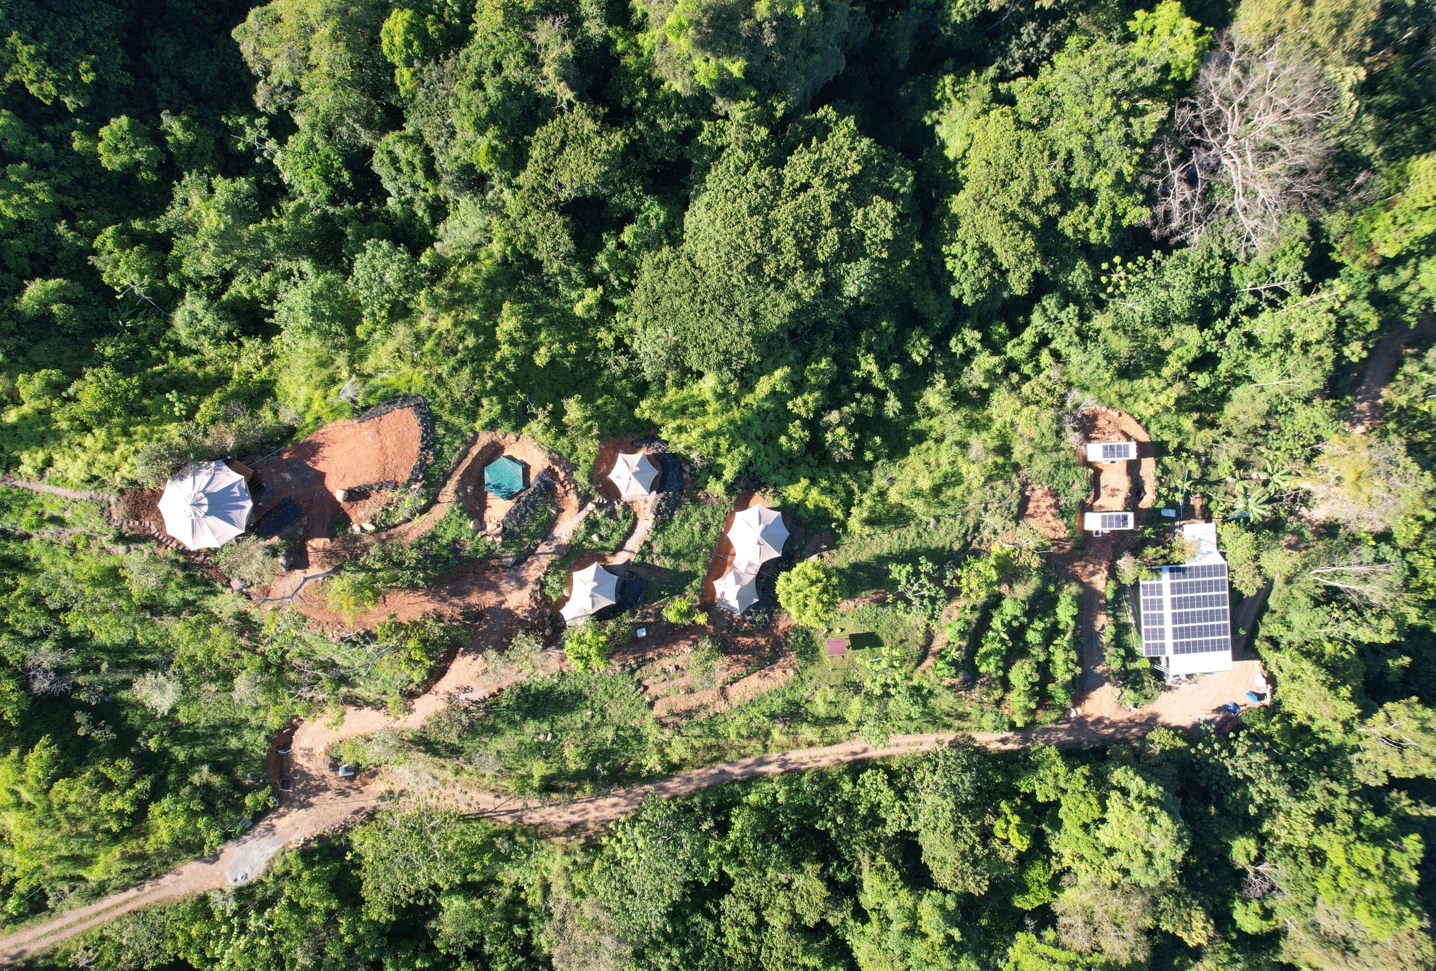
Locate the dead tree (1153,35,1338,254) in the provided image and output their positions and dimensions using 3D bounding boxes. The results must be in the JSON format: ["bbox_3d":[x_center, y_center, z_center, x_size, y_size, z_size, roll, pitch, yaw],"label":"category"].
[{"bbox_3d":[84.500,-54.600,145.000,25.500,20.000,29.500,0,89,0],"label":"dead tree"}]

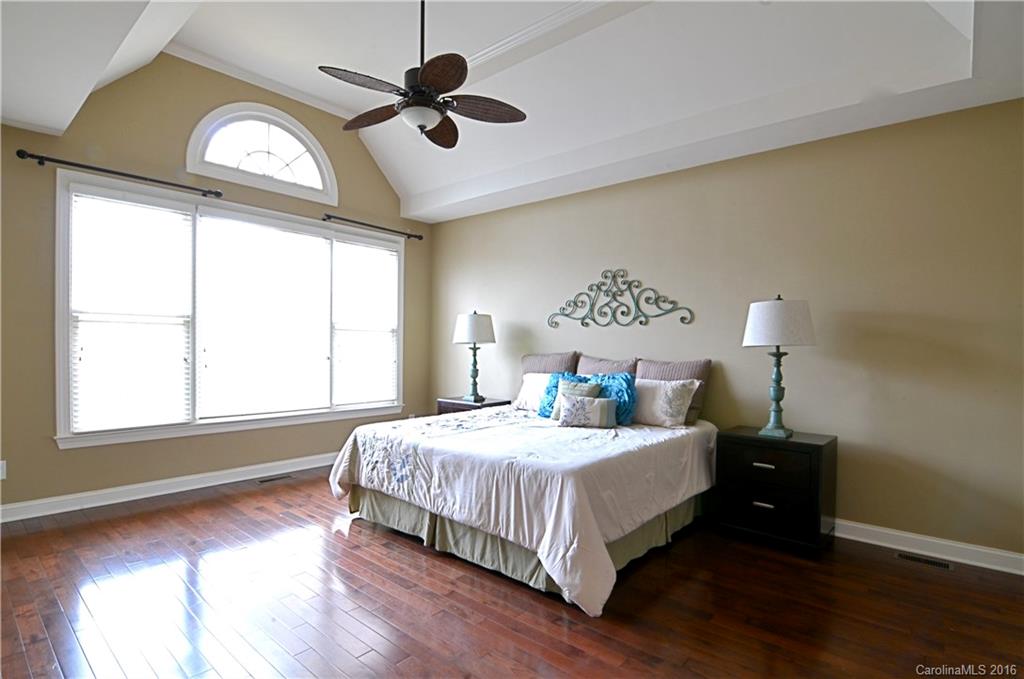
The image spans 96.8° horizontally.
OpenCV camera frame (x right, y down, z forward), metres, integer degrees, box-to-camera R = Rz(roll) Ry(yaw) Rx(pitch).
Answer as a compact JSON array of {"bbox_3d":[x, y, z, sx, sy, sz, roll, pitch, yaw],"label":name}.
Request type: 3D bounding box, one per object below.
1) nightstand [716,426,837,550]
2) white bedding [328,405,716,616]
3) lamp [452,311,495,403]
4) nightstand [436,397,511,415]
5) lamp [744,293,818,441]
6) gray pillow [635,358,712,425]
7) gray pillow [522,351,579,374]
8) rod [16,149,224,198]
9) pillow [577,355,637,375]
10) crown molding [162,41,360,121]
[{"bbox_3d":[1.925,1.040,3.310,0.670,0.685,0.420,0,-1,41],"label":"nightstand"},{"bbox_3d":[0.137,0.960,3.460,2.135,0.650,1.756,0,0,40],"label":"white bedding"},{"bbox_3d":[-0.393,0.175,4.773,0.434,0.958,0.434,0,0,0],"label":"lamp"},{"bbox_3d":[-0.425,1.035,5.110,0.660,0.700,0.440,0,-1,41],"label":"nightstand"},{"bbox_3d":[1.785,0.174,3.066,0.434,0.955,0.434,0,0,40],"label":"lamp"},{"bbox_3d":[1.238,0.434,3.604,0.621,0.485,0.194,0,-14,40],"label":"gray pillow"},{"bbox_3d":[0.372,0.431,4.468,0.580,0.560,0.190,0,-16,38],"label":"gray pillow"},{"bbox_3d":[-3.077,-1.316,3.680,1.262,0.068,0.107,0,0,-44],"label":"rod"},{"bbox_3d":[0.851,0.444,4.124,0.570,0.560,0.190,0,-16,38],"label":"pillow"},{"bbox_3d":[-2.459,-2.620,4.708,1.860,0.100,0.090,1,-1,-44],"label":"crown molding"}]

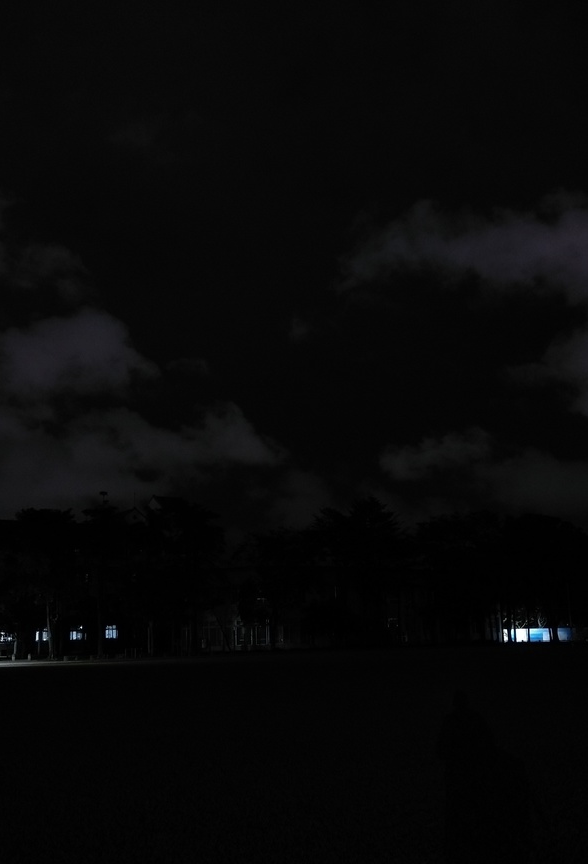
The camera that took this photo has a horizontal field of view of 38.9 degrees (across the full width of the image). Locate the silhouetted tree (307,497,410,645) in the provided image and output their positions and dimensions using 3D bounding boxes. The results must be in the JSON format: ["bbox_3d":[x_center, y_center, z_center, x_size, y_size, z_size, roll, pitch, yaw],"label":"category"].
[{"bbox_3d":[5.653,12.253,74.172,9.000,13.140,9.000,-1,-14,0],"label":"silhouetted tree"}]

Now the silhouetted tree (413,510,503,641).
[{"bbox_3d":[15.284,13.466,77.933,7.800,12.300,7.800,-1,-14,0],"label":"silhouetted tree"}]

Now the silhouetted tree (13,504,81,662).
[{"bbox_3d":[-17.696,10.956,60.225,4.900,10.910,4.900,-1,-14,0],"label":"silhouetted tree"}]

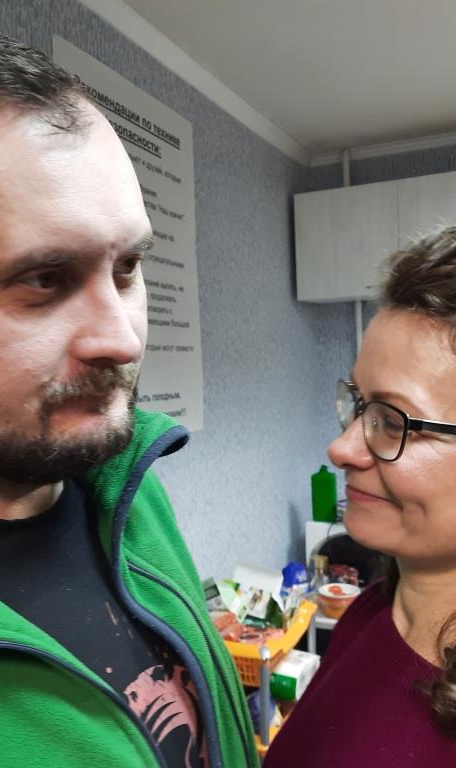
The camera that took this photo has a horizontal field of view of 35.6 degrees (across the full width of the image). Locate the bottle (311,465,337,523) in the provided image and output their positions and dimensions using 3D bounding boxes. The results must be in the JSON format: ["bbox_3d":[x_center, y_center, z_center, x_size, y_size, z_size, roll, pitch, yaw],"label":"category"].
[{"bbox_3d":[0.356,0.404,2.620,0.089,0.208,0.056,-2,1,21],"label":"bottle"}]

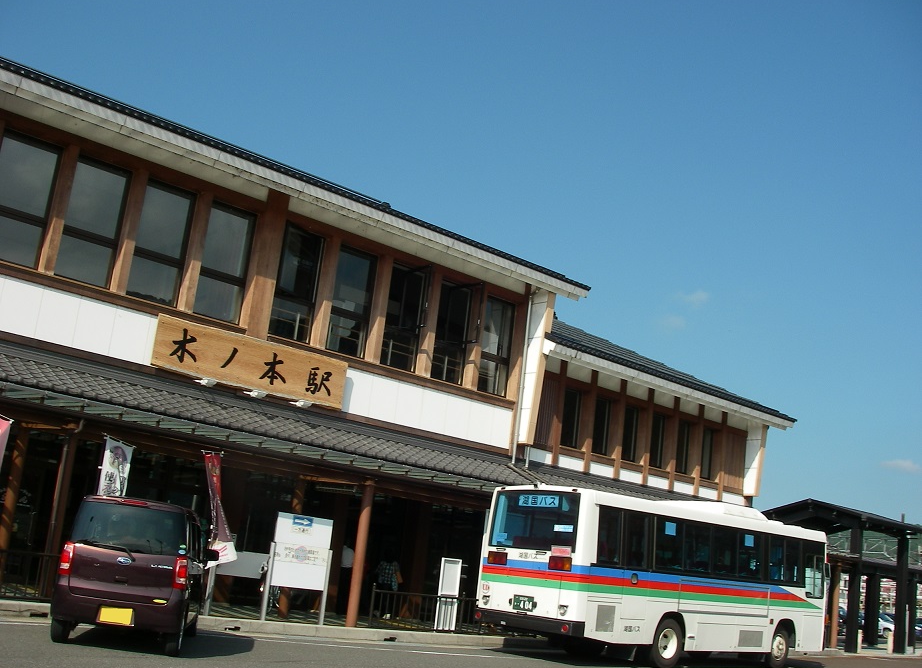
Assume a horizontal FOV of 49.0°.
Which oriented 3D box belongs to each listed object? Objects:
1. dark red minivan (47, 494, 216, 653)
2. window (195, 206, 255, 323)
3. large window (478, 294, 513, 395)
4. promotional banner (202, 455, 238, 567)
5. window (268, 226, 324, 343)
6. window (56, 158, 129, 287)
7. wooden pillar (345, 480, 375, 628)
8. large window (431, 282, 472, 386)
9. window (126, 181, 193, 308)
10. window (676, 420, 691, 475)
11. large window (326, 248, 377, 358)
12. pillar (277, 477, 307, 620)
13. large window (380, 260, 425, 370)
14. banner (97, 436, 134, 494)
[{"bbox_3d":[-3.981,2.964,12.631,1.500,1.630,3.400,9,-13,-9],"label":"dark red minivan"},{"bbox_3d":[-4.832,-1.462,20.748,1.050,2.400,0.130,17,-17,-39],"label":"window"},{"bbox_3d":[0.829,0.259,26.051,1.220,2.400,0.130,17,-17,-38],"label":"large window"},{"bbox_3d":[-4.035,2.928,16.986,0.200,1.800,0.520,-1,-15,30],"label":"promotional banner"},{"bbox_3d":[-3.558,-1.109,21.846,1.050,2.400,0.130,17,-17,-39],"label":"window"},{"bbox_3d":[-7.103,-2.151,19.470,1.220,2.400,0.130,17,-17,-38],"label":"window"},{"bbox_3d":[-1.672,3.670,16.870,0.190,2.500,0.190,17,-17,-39],"label":"wooden pillar"},{"bbox_3d":[-0.221,-0.034,24.666,1.050,2.400,0.130,17,-17,-39],"label":"large window"},{"bbox_3d":[-5.874,-1.789,19.849,1.050,2.400,0.130,17,-17,-39],"label":"window"},{"bbox_3d":[6.471,3.379,30.264,0.800,1.550,0.120,17,-17,-38],"label":"window"},{"bbox_3d":[-2.567,-0.773,23.263,1.220,2.400,0.130,17,-17,-38],"label":"large window"},{"bbox_3d":[-3.083,3.897,18.462,0.180,2.550,0.180,17,-17,-39],"label":"pillar"},{"bbox_3d":[-1.336,-0.407,23.729,1.050,2.400,0.130,17,-17,-39],"label":"large window"},{"bbox_3d":[-5.426,2.515,15.678,0.080,1.750,0.580,0,-14,24],"label":"banner"}]

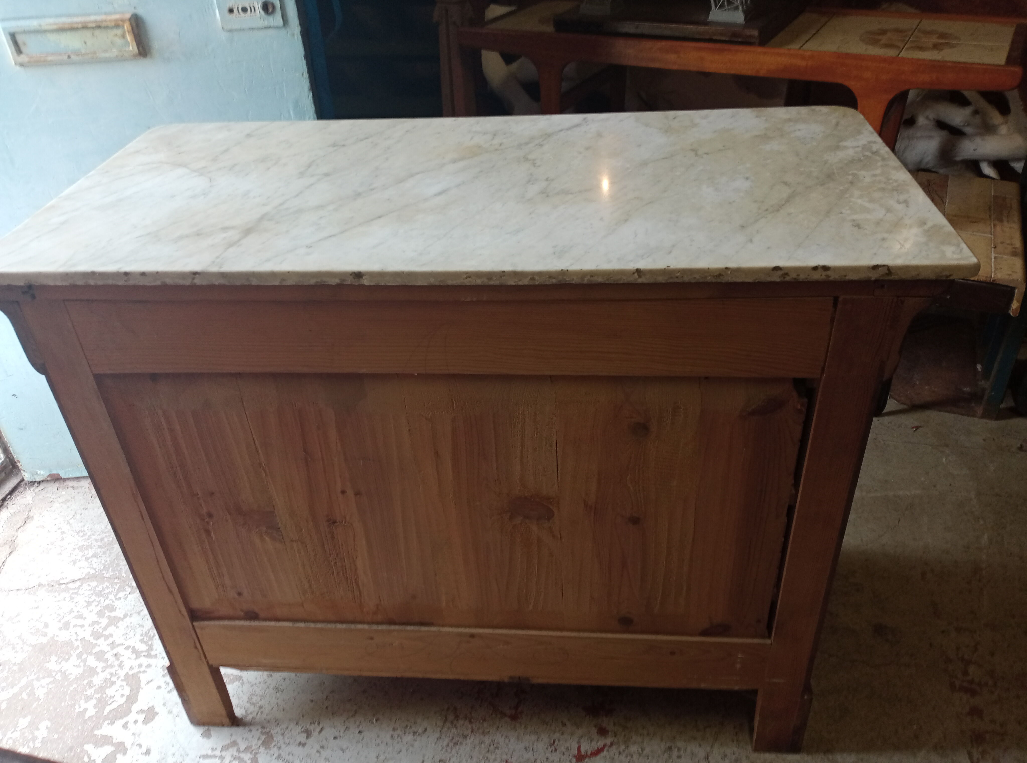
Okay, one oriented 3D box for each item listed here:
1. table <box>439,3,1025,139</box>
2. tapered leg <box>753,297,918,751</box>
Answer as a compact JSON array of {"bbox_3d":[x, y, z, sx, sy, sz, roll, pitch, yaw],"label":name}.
[{"bbox_3d":[0.552,-0.707,2.180,1.280,0.440,0.470,15,38,26],"label":"table"},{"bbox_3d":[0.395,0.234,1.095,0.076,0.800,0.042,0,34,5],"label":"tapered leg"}]

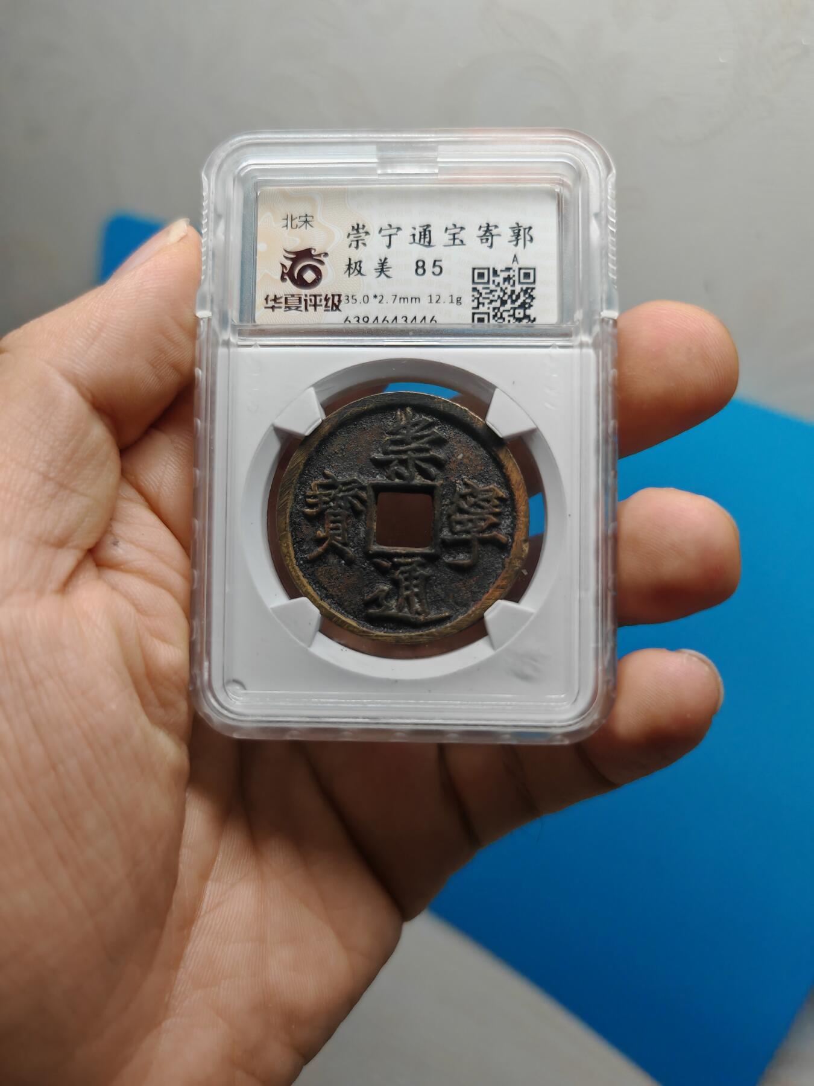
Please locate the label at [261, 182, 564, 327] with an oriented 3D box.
[{"bbox_3d":[0.000,-0.040,0.119,0.043,0.001,0.020,1,87,2],"label":"label"}]

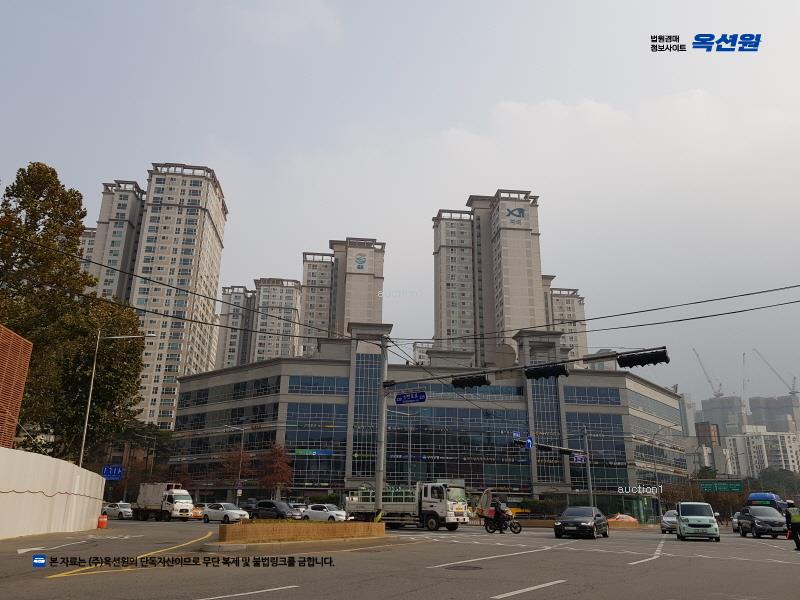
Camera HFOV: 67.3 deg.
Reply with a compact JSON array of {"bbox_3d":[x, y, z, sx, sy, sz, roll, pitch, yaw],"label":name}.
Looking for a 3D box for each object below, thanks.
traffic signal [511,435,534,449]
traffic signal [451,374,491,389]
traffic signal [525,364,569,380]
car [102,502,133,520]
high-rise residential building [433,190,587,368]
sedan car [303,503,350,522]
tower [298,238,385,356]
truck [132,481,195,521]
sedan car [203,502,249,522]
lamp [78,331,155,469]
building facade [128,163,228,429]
[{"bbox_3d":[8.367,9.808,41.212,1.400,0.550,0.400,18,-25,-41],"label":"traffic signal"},{"bbox_3d":[2.735,3.143,23.005,1.420,0.370,0.360,-10,-21,31],"label":"traffic signal"},{"bbox_3d":[5.142,2.566,21.011,1.420,0.370,0.360,-10,-21,31],"label":"traffic signal"},{"bbox_3d":[-26.401,20.064,57.107,4.750,1.460,1.830,-13,-23,36],"label":"car"},{"bbox_3d":[29.825,13.551,177.050,38.000,85.000,27.000,3,-19,-6],"label":"high-rise residential building"},{"bbox_3d":[-6.332,17.712,50.144,4.350,1.460,1.780,-11,-22,30],"label":"sedan car"},{"bbox_3d":[-20.302,21.621,193.670,27.200,84.000,26.000,3,-18,-6],"label":"tower"},{"bbox_3d":[-18.456,15.652,46.563,5.500,2.780,2.050,-13,-23,35],"label":"truck"},{"bbox_3d":[-14.066,17.331,48.800,4.500,1.480,1.780,-14,-23,37],"label":"sedan car"},{"bbox_3d":[-15.303,6.734,31.951,3.100,10.500,0.350,1,-19,0],"label":"lamp"},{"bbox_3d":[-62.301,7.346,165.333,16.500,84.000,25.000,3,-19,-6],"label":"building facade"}]

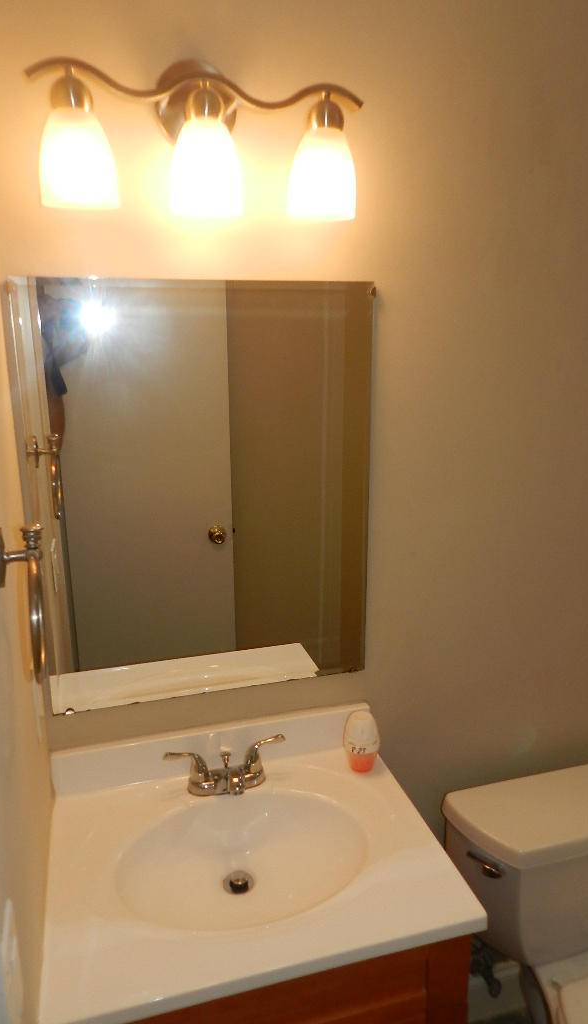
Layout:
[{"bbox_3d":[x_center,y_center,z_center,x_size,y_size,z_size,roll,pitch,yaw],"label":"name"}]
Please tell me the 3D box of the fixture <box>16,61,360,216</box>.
[{"bbox_3d":[-0.134,-0.566,1.008,0.485,0.231,0.158,-4,15,-15],"label":"fixture"}]

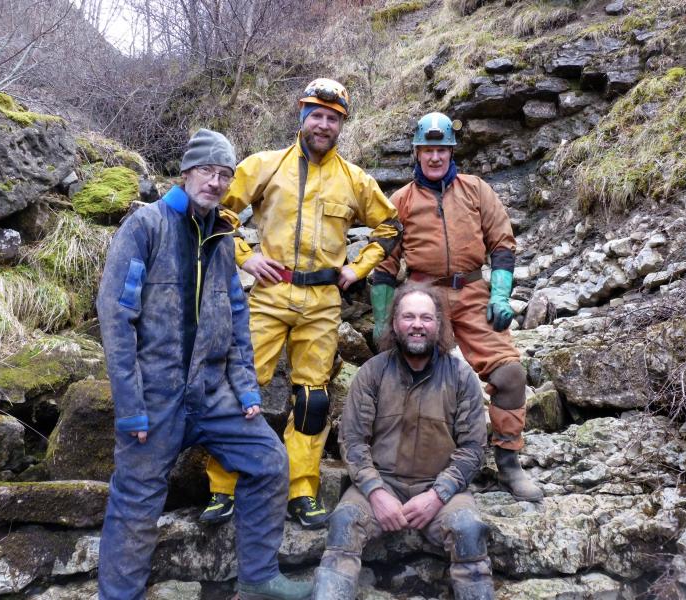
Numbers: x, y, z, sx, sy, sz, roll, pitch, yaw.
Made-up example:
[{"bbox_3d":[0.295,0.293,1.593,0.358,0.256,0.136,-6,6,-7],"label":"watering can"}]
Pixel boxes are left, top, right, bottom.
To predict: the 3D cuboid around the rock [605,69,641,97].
[{"bbox_3d":[2.836,-2.207,6.800,0.350,0.270,0.340,1,3,11],"label":"rock"}]

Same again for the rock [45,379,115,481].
[{"bbox_3d":[-1.215,0.628,3.250,0.420,0.480,0.420,-1,3,-11],"label":"rock"}]

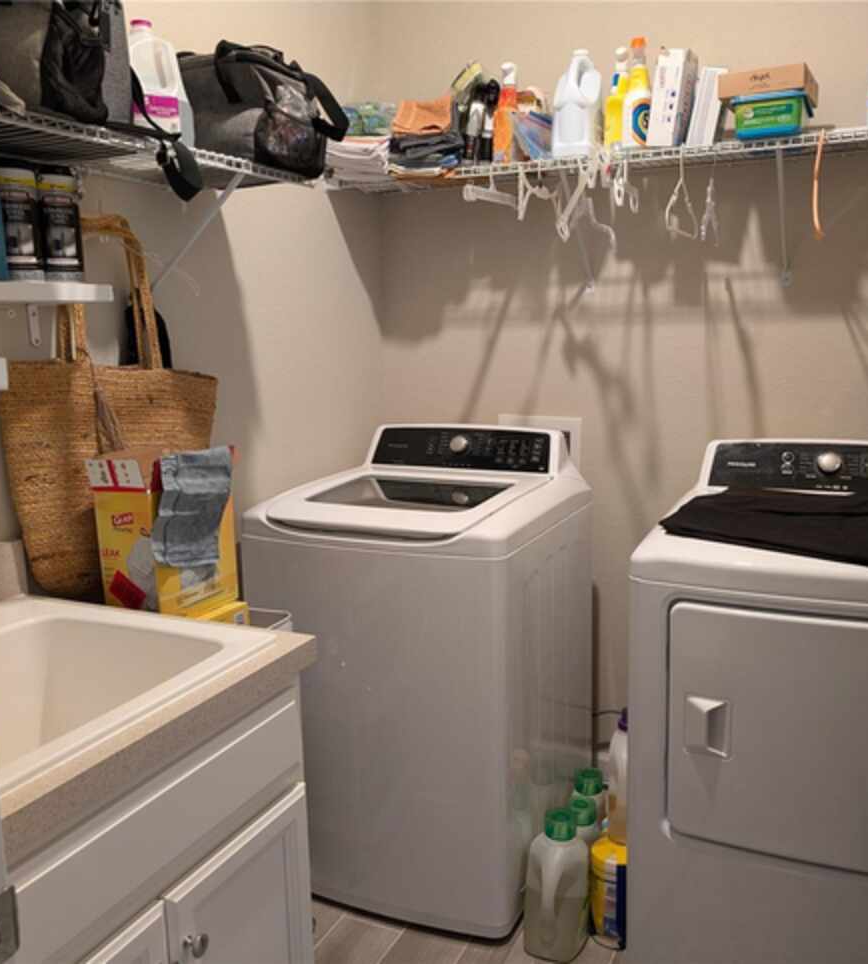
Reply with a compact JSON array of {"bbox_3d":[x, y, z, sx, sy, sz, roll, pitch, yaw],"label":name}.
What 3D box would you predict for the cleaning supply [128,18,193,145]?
[{"bbox_3d":[-0.525,-0.717,1.624,0.140,0.240,0.132,-6,11,-24],"label":"cleaning supply"}]

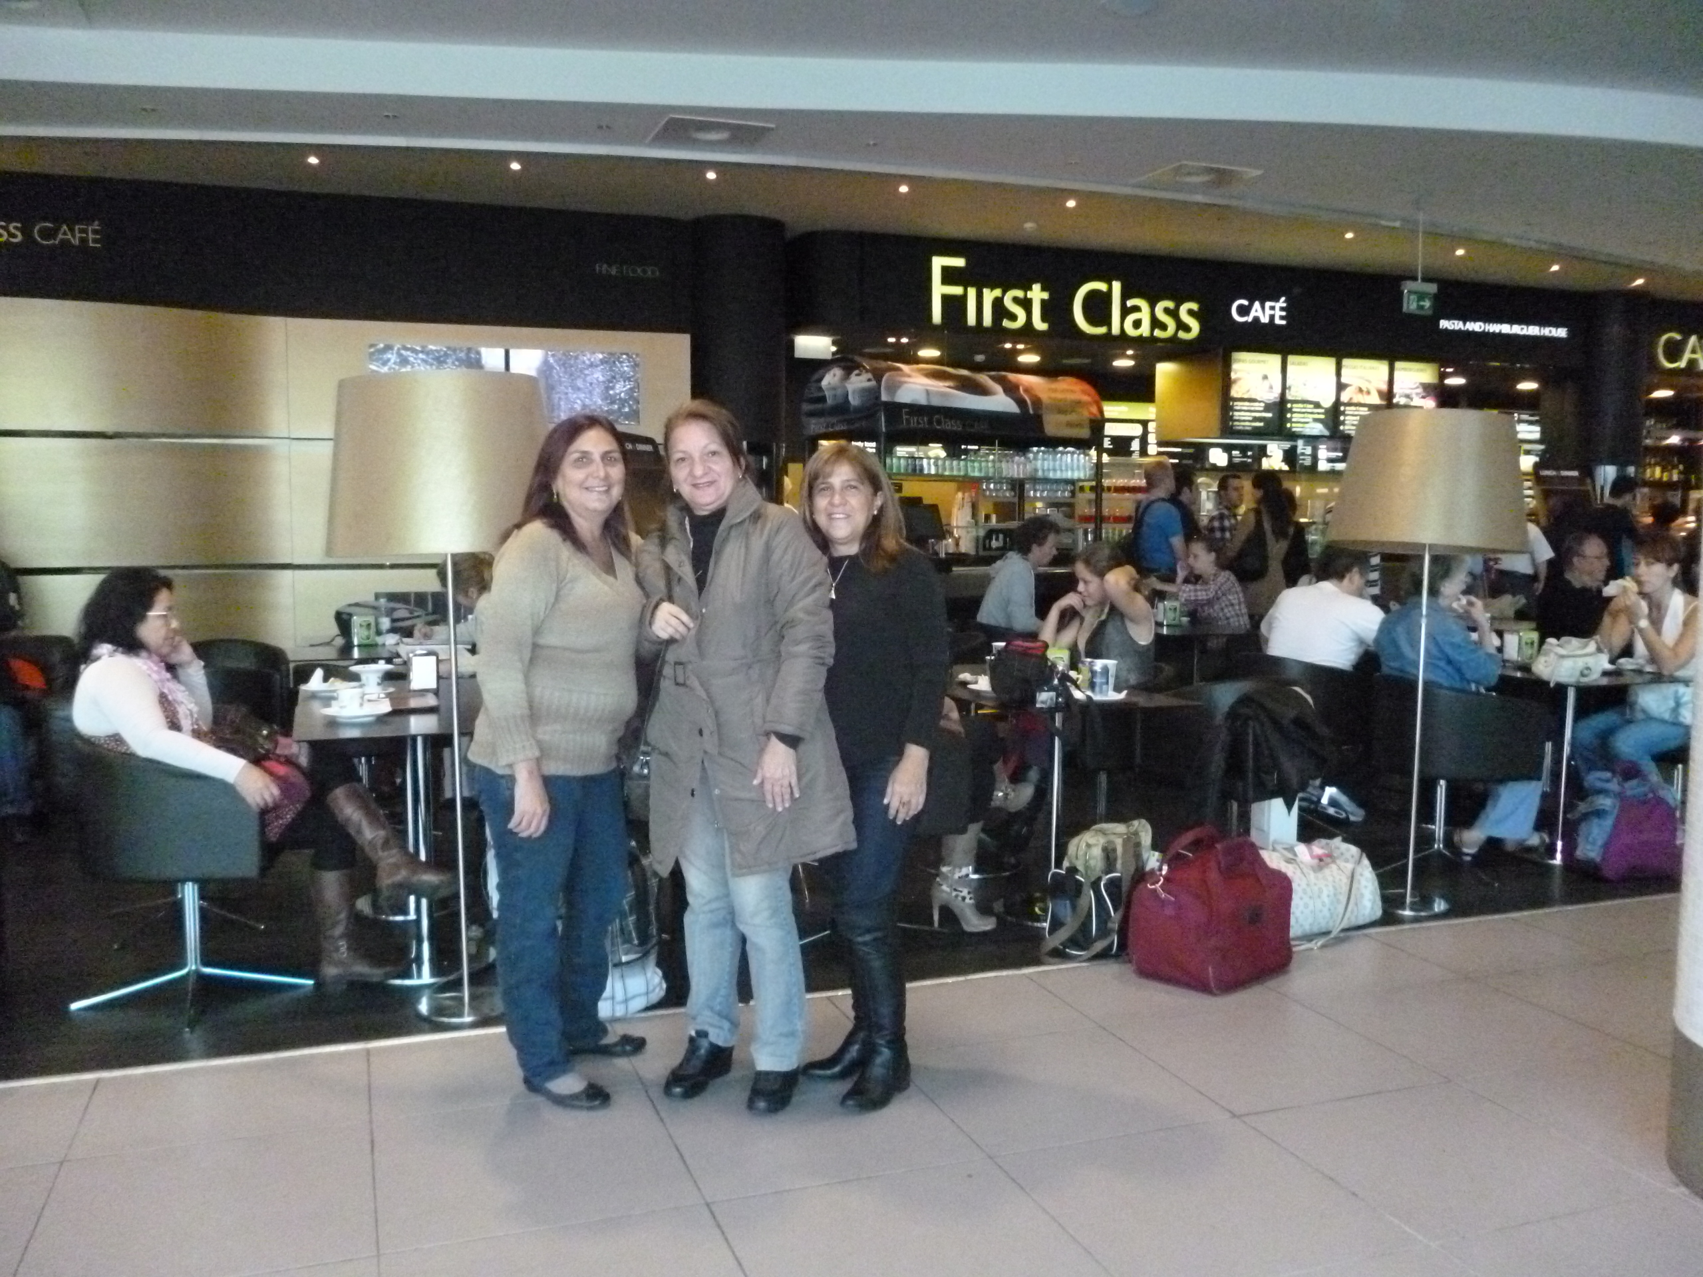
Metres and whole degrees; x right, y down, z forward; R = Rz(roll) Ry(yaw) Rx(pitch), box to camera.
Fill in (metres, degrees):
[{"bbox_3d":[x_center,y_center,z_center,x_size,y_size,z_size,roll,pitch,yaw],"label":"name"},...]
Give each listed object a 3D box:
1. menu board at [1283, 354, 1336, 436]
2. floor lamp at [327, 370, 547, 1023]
[{"bbox_3d":[4.149,-2.210,12.538,0.576,0.710,0.080,-1,5,-20],"label":"menu board"},{"bbox_3d":[-1.053,0.154,3.687,0.660,1.710,0.660,0,5,0],"label":"floor lamp"}]

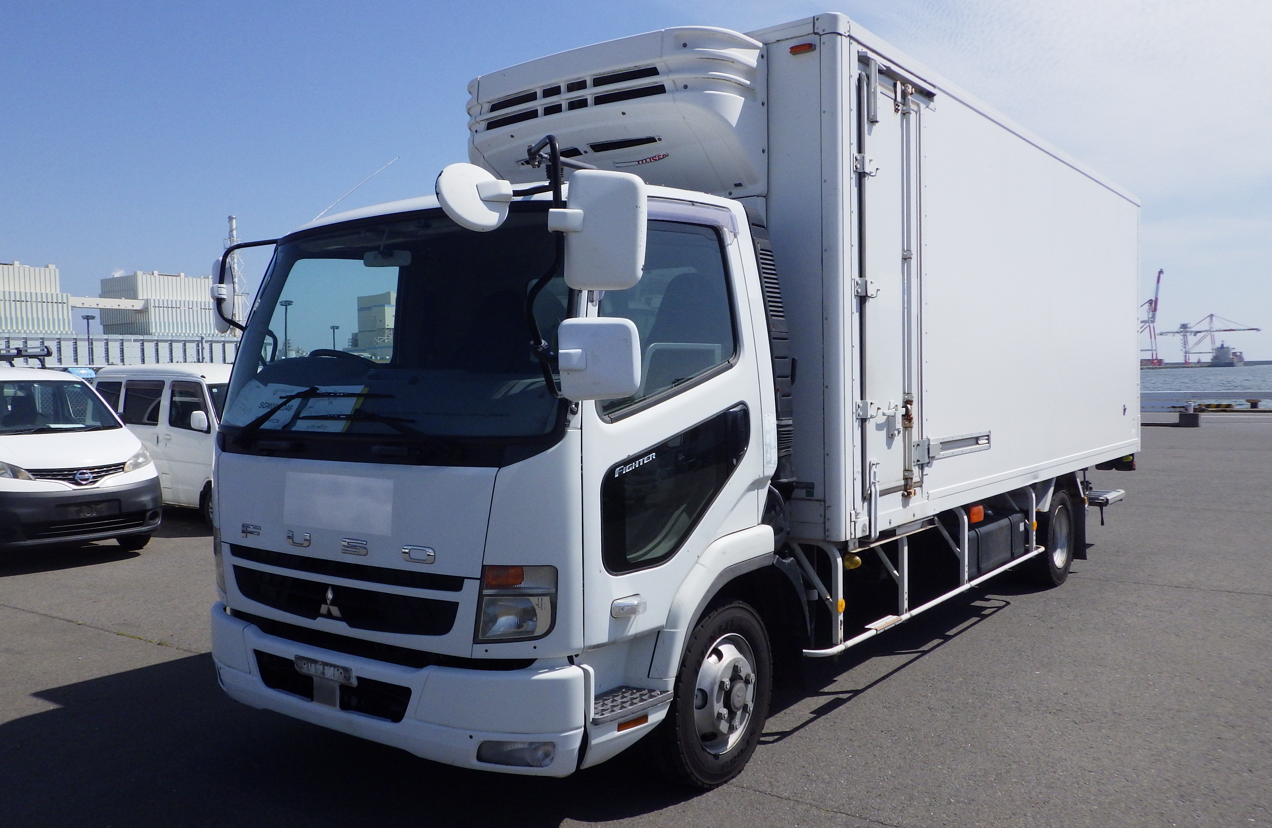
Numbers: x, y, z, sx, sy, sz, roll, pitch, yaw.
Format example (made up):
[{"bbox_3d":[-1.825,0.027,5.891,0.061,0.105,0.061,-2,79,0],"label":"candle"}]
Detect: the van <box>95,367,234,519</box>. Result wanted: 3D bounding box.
[{"bbox_3d":[-5.434,0.327,13.173,3.400,1.890,1.475,1,3,38],"label":"van"}]

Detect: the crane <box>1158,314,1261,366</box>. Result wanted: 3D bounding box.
[{"bbox_3d":[616.000,-80.404,1110.000,95.000,55.000,25.000,1,3,37],"label":"crane"}]

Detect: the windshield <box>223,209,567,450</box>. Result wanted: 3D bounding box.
[{"bbox_3d":[-1.012,-0.337,4.094,2.040,0.930,0.220,1,-14,37],"label":"windshield"}]

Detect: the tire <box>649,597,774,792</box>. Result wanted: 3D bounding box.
[{"bbox_3d":[0.299,1.127,4.204,0.210,0.735,0.735,1,2,37],"label":"tire"}]

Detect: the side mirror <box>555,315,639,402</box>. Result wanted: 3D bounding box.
[{"bbox_3d":[-0.121,-0.177,3.330,0.262,0.270,0.100,0,3,14],"label":"side mirror"}]

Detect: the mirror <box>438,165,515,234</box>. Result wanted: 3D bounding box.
[{"bbox_3d":[-0.559,-0.750,3.560,0.270,0.270,0.100,-2,-21,-36],"label":"mirror"}]

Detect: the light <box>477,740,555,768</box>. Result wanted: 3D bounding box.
[{"bbox_3d":[-0.399,1.145,3.499,0.285,0.085,0.080,0,2,15],"label":"light"}]

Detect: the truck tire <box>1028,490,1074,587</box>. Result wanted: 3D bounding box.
[{"bbox_3d":[3.248,0.955,8.111,0.210,0.735,0.735,1,2,37],"label":"truck tire"}]

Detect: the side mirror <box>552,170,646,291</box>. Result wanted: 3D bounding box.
[{"bbox_3d":[-0.115,-0.599,3.360,0.280,0.395,0.110,3,-1,9],"label":"side mirror"}]

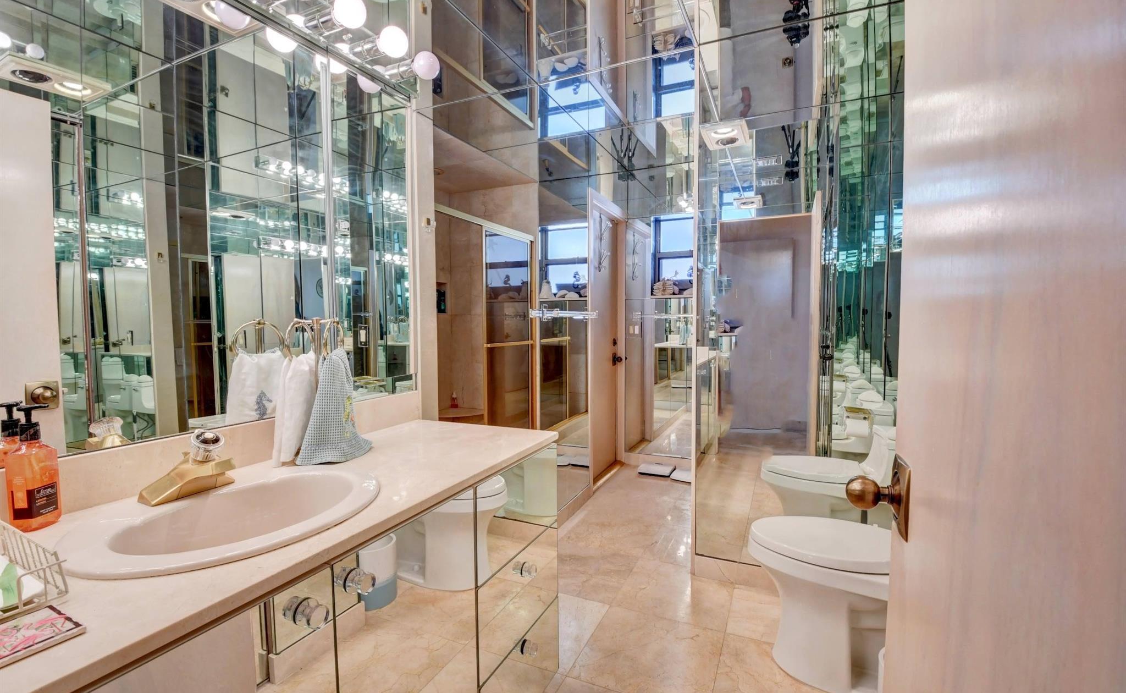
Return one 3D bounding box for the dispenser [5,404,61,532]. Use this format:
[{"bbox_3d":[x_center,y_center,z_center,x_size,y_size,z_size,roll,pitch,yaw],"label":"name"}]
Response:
[{"bbox_3d":[-0.833,0.192,0.739,0.055,0.197,0.065,-1,3,-5],"label":"dispenser"}]

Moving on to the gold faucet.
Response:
[{"bbox_3d":[-0.639,0.207,0.840,0.160,0.125,0.147,1,3,26],"label":"gold faucet"}]

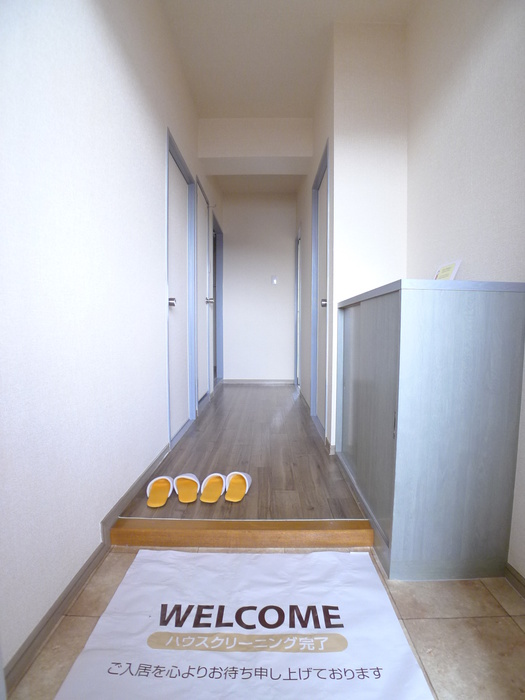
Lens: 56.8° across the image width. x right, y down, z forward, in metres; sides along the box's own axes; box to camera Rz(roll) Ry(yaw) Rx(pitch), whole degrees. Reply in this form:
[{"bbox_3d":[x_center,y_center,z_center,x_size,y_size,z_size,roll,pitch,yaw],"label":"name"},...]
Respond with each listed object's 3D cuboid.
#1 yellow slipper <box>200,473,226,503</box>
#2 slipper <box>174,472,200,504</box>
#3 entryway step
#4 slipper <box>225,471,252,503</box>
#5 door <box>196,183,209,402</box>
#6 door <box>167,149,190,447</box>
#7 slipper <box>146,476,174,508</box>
[{"bbox_3d":[-0.201,0.568,2.050,0.100,0.068,0.250,0,3,5],"label":"yellow slipper"},{"bbox_3d":[-0.310,0.568,2.050,0.100,0.068,0.250,0,3,-6],"label":"slipper"},{"bbox_3d":[-0.070,0.647,1.724,0.910,0.060,0.088,0,3,1],"label":"entryway step"},{"bbox_3d":[-0.088,0.567,2.054,0.100,0.068,0.250,0,3,10],"label":"slipper"},{"bbox_3d":[-0.529,-0.461,4.159,0.045,1.760,0.700,0,3,1],"label":"door"},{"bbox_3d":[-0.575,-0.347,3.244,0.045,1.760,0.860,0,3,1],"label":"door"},{"bbox_3d":[-0.413,0.570,2.008,0.100,0.068,0.250,0,3,-2],"label":"slipper"}]

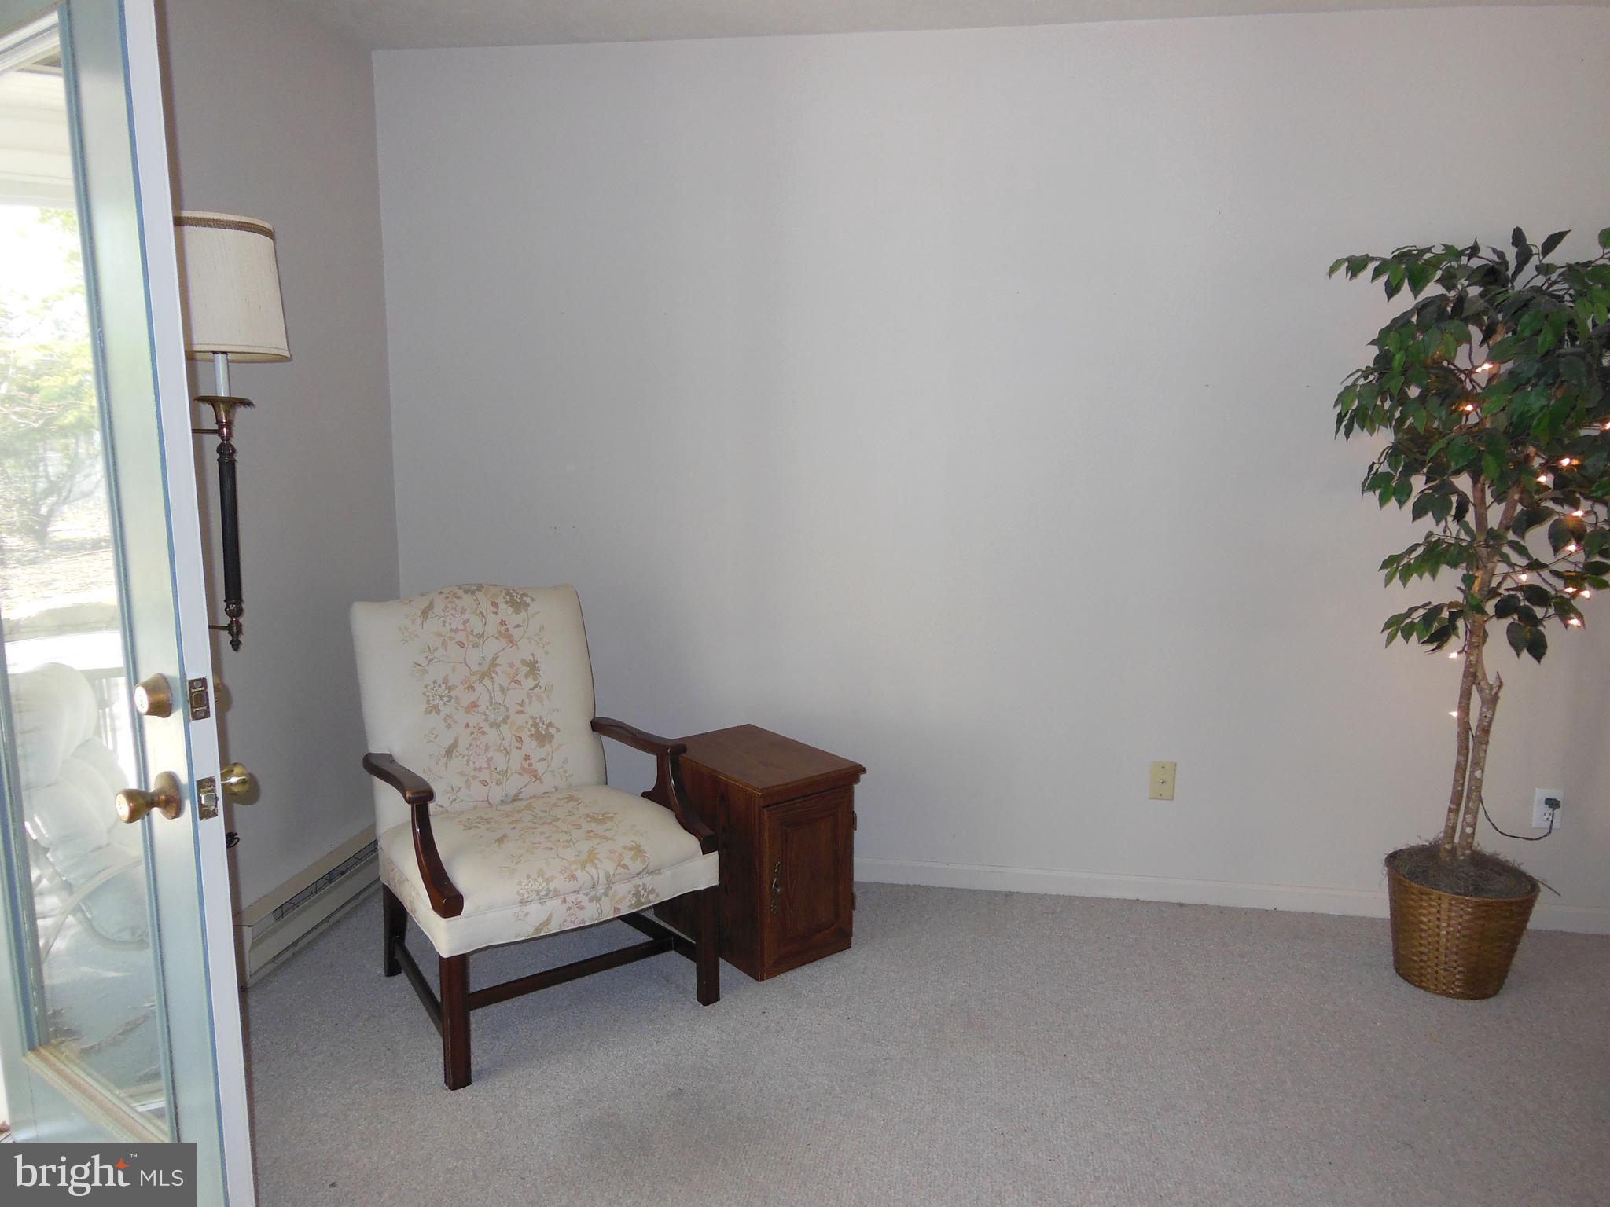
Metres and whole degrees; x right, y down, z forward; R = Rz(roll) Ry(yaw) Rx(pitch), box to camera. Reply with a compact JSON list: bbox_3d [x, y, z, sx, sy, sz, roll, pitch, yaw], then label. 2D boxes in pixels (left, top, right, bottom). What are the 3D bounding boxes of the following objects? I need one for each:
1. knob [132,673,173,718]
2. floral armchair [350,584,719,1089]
[{"bbox_3d":[-0.905,0.131,1.611,0.064,0.064,0.029,8,13,37],"label":"knob"},{"bbox_3d":[-0.686,0.474,2.855,0.695,0.960,0.770,-6,12,-34],"label":"floral armchair"}]

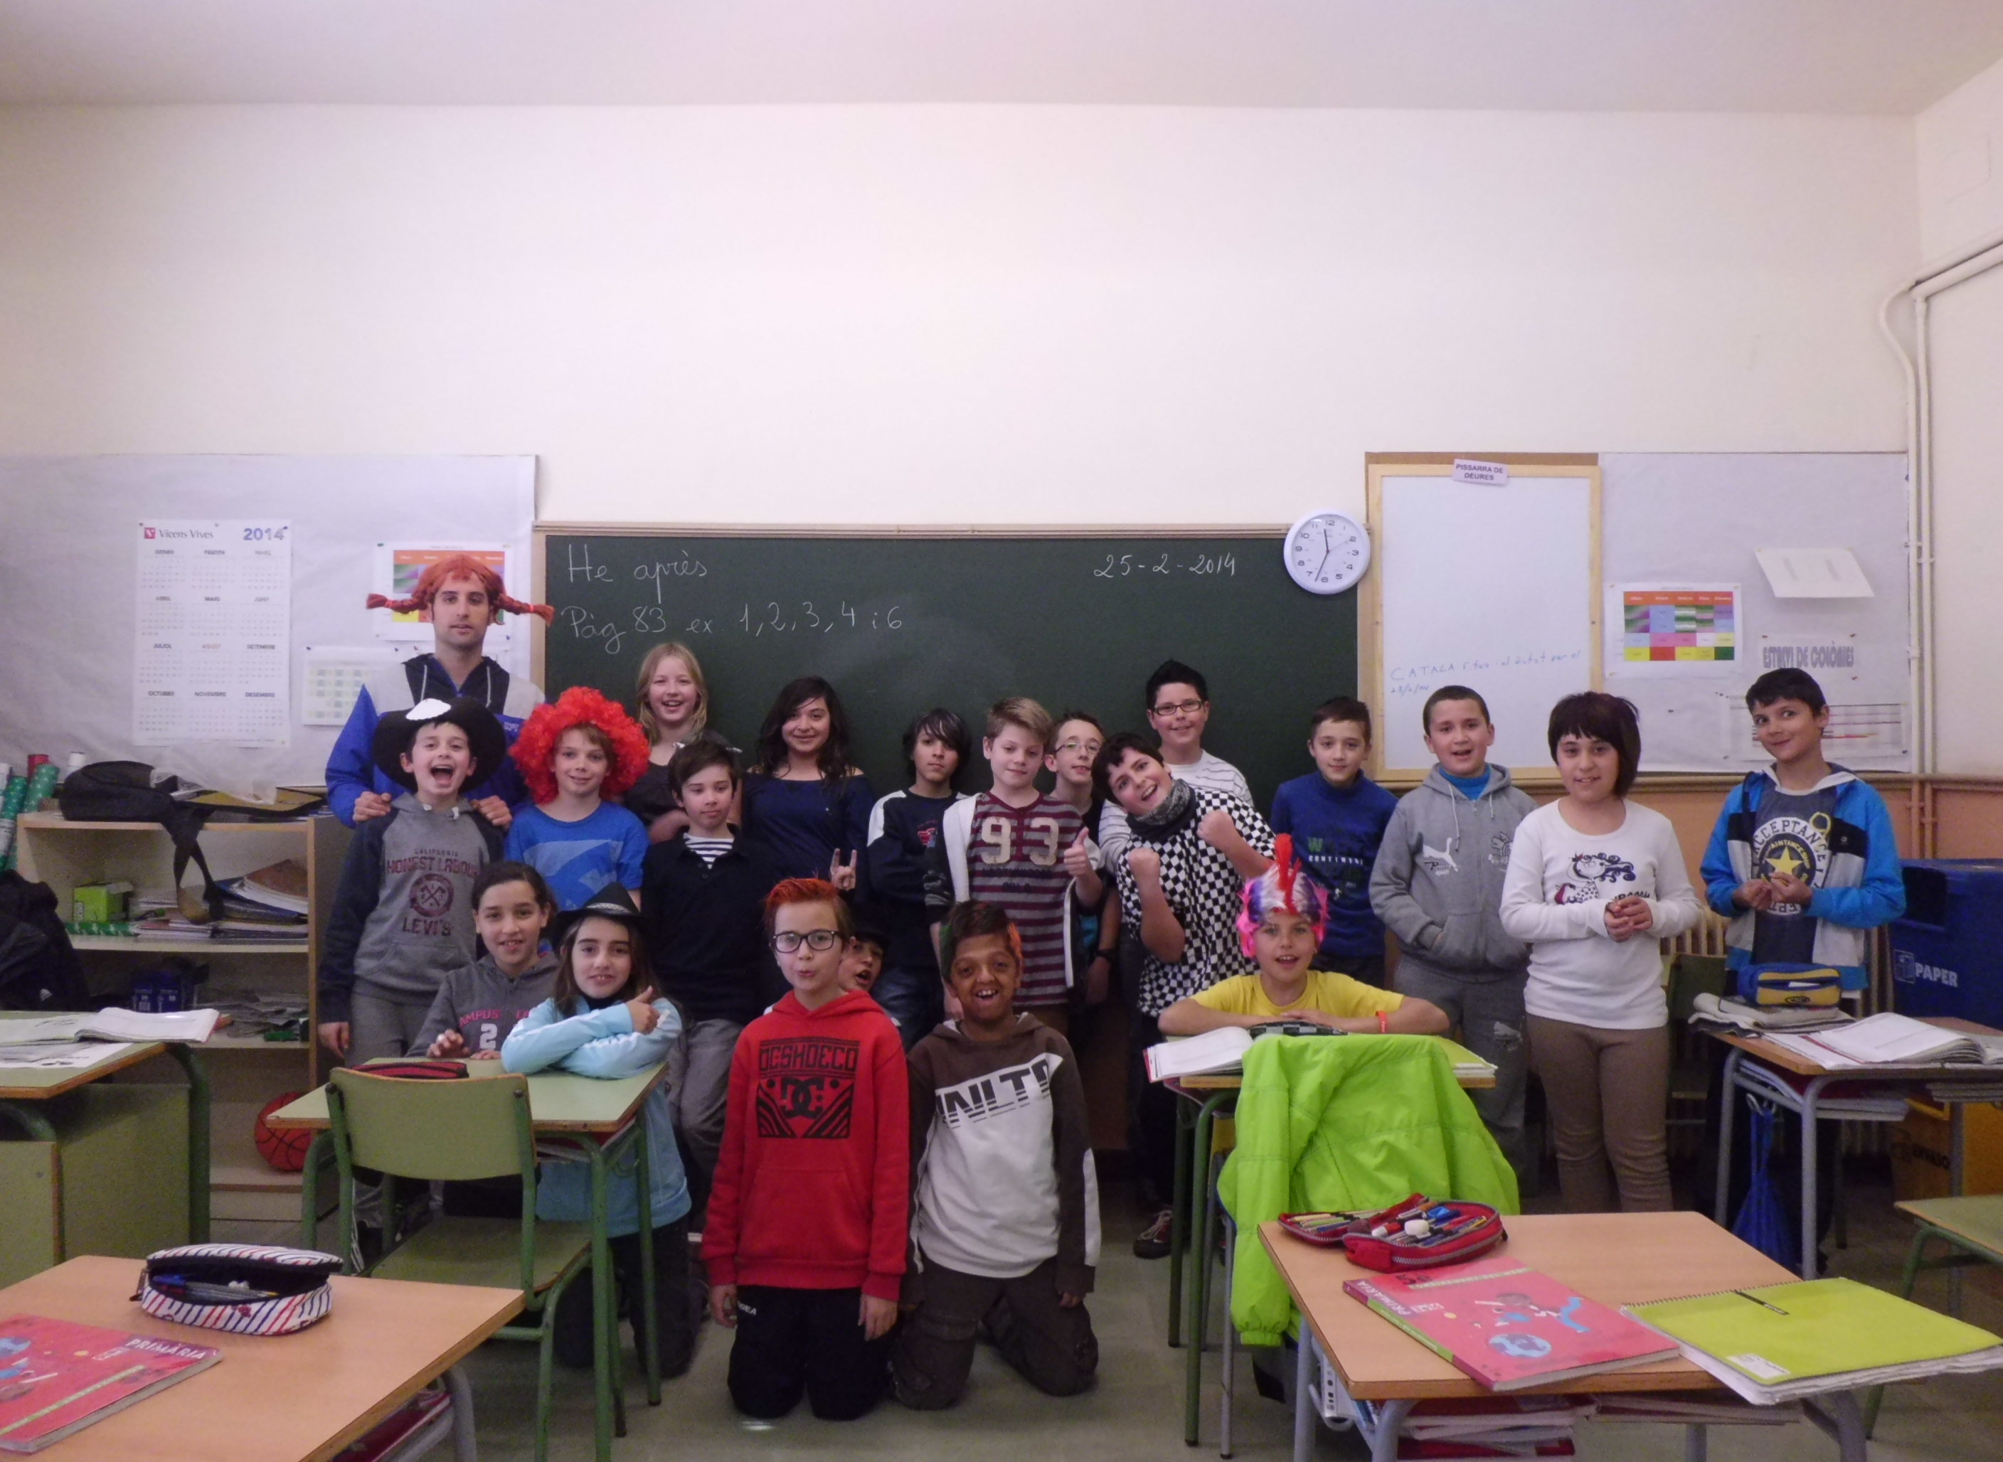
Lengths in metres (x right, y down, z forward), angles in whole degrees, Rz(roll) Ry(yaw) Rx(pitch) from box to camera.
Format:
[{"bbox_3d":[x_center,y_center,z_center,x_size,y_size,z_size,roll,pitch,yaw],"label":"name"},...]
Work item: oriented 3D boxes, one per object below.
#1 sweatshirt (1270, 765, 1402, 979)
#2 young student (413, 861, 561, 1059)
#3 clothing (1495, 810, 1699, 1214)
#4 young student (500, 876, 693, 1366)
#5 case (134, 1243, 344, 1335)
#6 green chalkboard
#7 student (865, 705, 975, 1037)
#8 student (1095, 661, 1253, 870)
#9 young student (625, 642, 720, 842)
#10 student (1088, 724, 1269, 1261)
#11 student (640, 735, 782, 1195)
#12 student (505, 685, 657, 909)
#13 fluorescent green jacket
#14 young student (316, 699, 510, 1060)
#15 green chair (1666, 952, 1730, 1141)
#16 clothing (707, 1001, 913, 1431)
[{"bbox_3d":[0.917,0.378,4.150,0.390,0.560,0.250,0,0,9],"label":"sweatshirt"},{"bbox_3d":[-1.100,0.800,3.315,0.370,1.020,0.440,0,1,-6],"label":"young student"},{"bbox_3d":[1.350,0.713,3.413,0.430,1.110,0.270,0,1,14],"label":"clothing"},{"bbox_3d":[-0.865,0.863,3.280,0.420,1.050,0.520,0,0,5],"label":"young student"},{"bbox_3d":[-0.875,0.640,1.735,0.222,0.066,0.110,0,0,5],"label":"case"},{"bbox_3d":[-0.155,-0.031,4.590,2.520,1.200,0.050,0,0,-2],"label":"green chalkboard"},{"bbox_3d":[-0.170,0.616,4.062,0.400,1.360,0.270,0,1,7],"label":"student"},{"bbox_3d":[0.475,0.553,4.061,0.420,1.487,0.270,0,1,5],"label":"student"},{"bbox_3d":[-0.925,0.560,4.250,0.400,1.600,0.280,0,0,-9],"label":"young student"},{"bbox_3d":[0.483,0.685,4.020,0.480,1.375,0.380,0,0,6],"label":"student"},{"bbox_3d":[-0.752,0.707,3.900,0.410,1.380,0.290,0,0,-7],"label":"student"},{"bbox_3d":[-1.045,0.630,3.740,0.420,1.480,0.310,0,0,-11],"label":"student"},{"bbox_3d":[0.674,0.840,2.750,0.530,0.570,0.260,0,0,0],"label":"fluorescent green jacket"},{"bbox_3d":[-1.485,0.645,3.820,0.470,1.450,0.350,0,0,-11],"label":"young student"},{"bbox_3d":[1.880,0.926,3.958,0.410,0.745,0.430,0,1,0],"label":"green chair"},{"bbox_3d":[-0.405,0.955,3.170,0.420,0.830,0.380,0,0,-2],"label":"clothing"}]

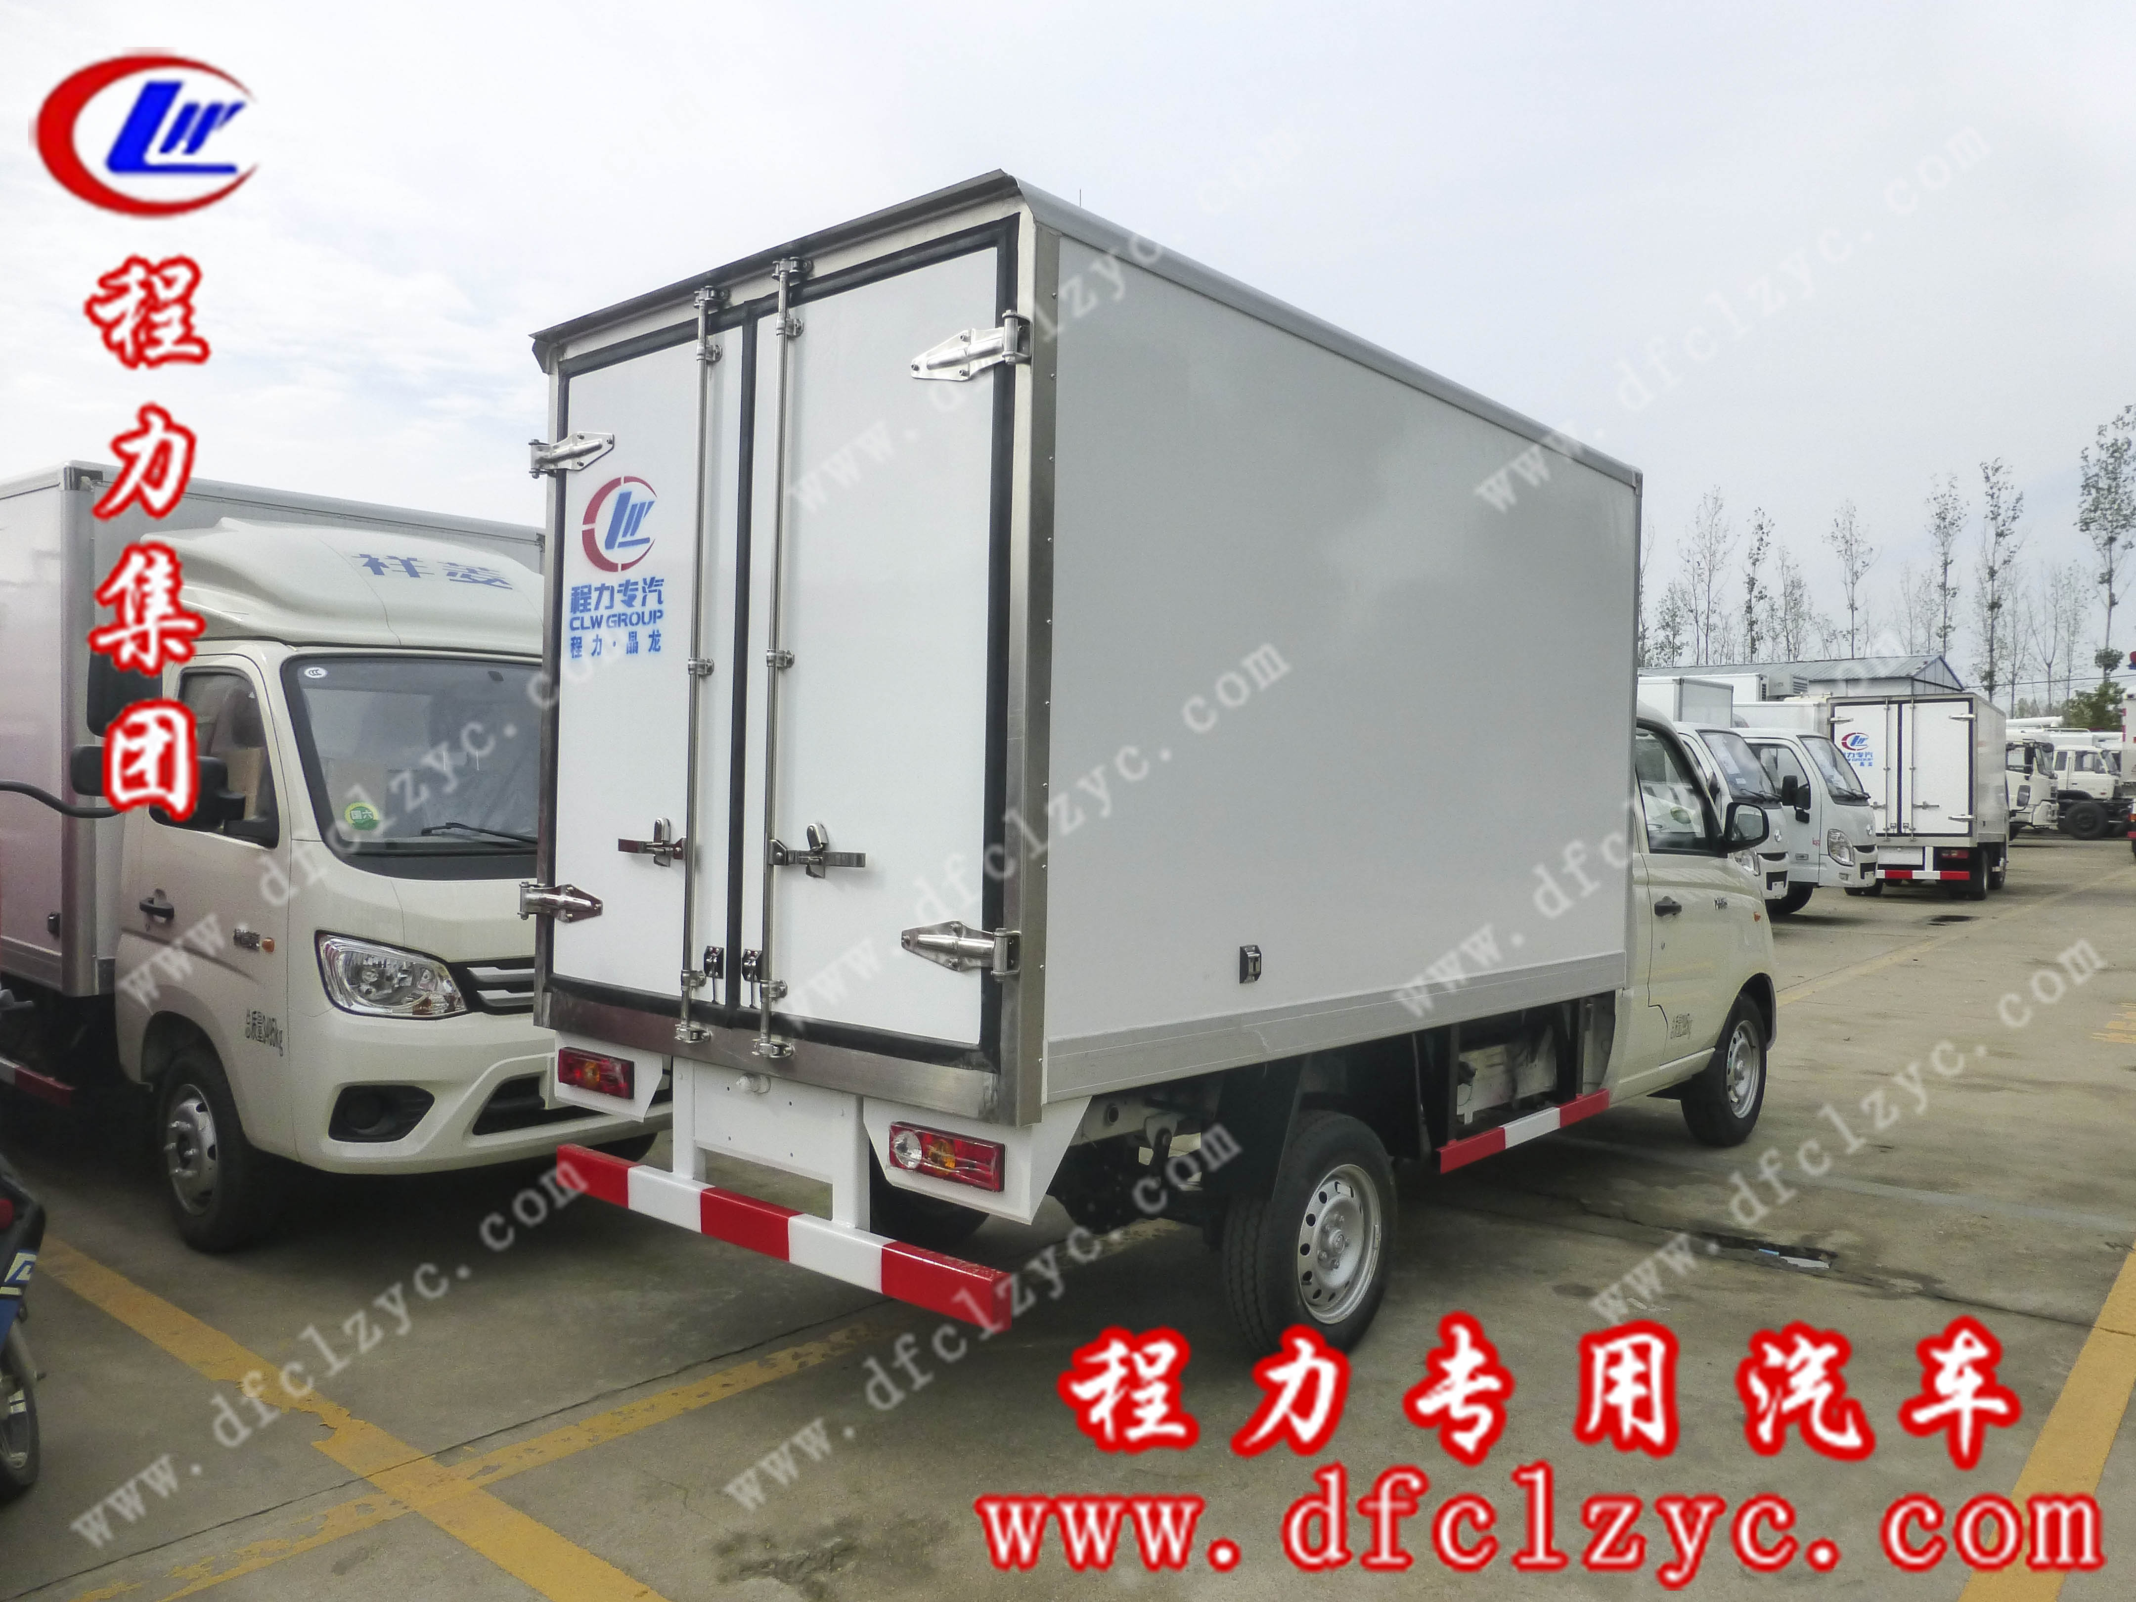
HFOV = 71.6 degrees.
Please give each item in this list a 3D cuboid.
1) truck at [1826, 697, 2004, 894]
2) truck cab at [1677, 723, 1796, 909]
[{"bbox_3d":[12.367,-0.058,21.239,1.680,2.620,4.900,1,1,37],"label":"truck"},{"bbox_3d":[6.317,0.198,14.914,1.600,1.880,1.700,1,1,41],"label":"truck cab"}]

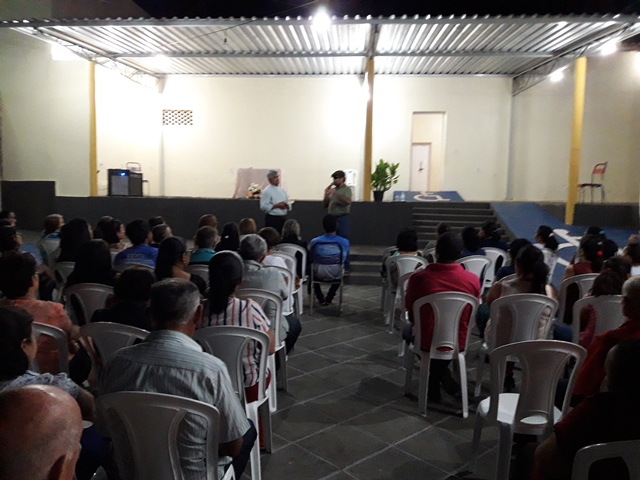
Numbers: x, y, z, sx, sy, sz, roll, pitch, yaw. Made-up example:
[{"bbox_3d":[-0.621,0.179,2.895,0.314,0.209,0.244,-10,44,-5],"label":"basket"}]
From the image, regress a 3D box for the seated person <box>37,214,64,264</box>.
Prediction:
[{"bbox_3d":[-3.272,0.231,6.601,0.470,1.150,0.680,2,6,10],"label":"seated person"}]

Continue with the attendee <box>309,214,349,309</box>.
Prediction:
[{"bbox_3d":[0.136,0.273,7.129,0.520,1.255,0.700,1,6,1],"label":"attendee"}]

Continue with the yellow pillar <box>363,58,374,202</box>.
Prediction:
[{"bbox_3d":[1.013,-2.235,10.659,0.150,2.899,0.150,1,6,1],"label":"yellow pillar"}]

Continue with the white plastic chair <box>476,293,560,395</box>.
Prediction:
[{"bbox_3d":[1.417,0.795,3.905,0.460,0.880,0.510,1,6,-3],"label":"white plastic chair"}]

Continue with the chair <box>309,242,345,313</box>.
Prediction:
[{"bbox_3d":[0.089,0.452,6.433,0.420,0.870,0.500,1,6,4],"label":"chair"}]

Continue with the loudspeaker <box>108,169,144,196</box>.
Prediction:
[{"bbox_3d":[-4.595,-1.350,12.235,0.800,0.620,0.420,1,6,4],"label":"loudspeaker"}]

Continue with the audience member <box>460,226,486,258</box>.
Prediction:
[{"bbox_3d":[1.750,0.423,6.199,0.470,1.200,0.750,0,6,-10],"label":"audience member"}]

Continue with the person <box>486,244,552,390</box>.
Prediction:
[{"bbox_3d":[1.397,0.583,3.771,0.480,1.170,0.700,1,6,-2],"label":"person"}]

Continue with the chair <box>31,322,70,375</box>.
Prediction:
[{"bbox_3d":[-1.403,0.825,2.861,0.460,0.890,0.520,2,5,13],"label":"chair"}]

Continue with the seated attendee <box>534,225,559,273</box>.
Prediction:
[{"bbox_3d":[2.816,0.384,6.916,0.460,1.180,0.750,-1,6,-18],"label":"seated attendee"}]

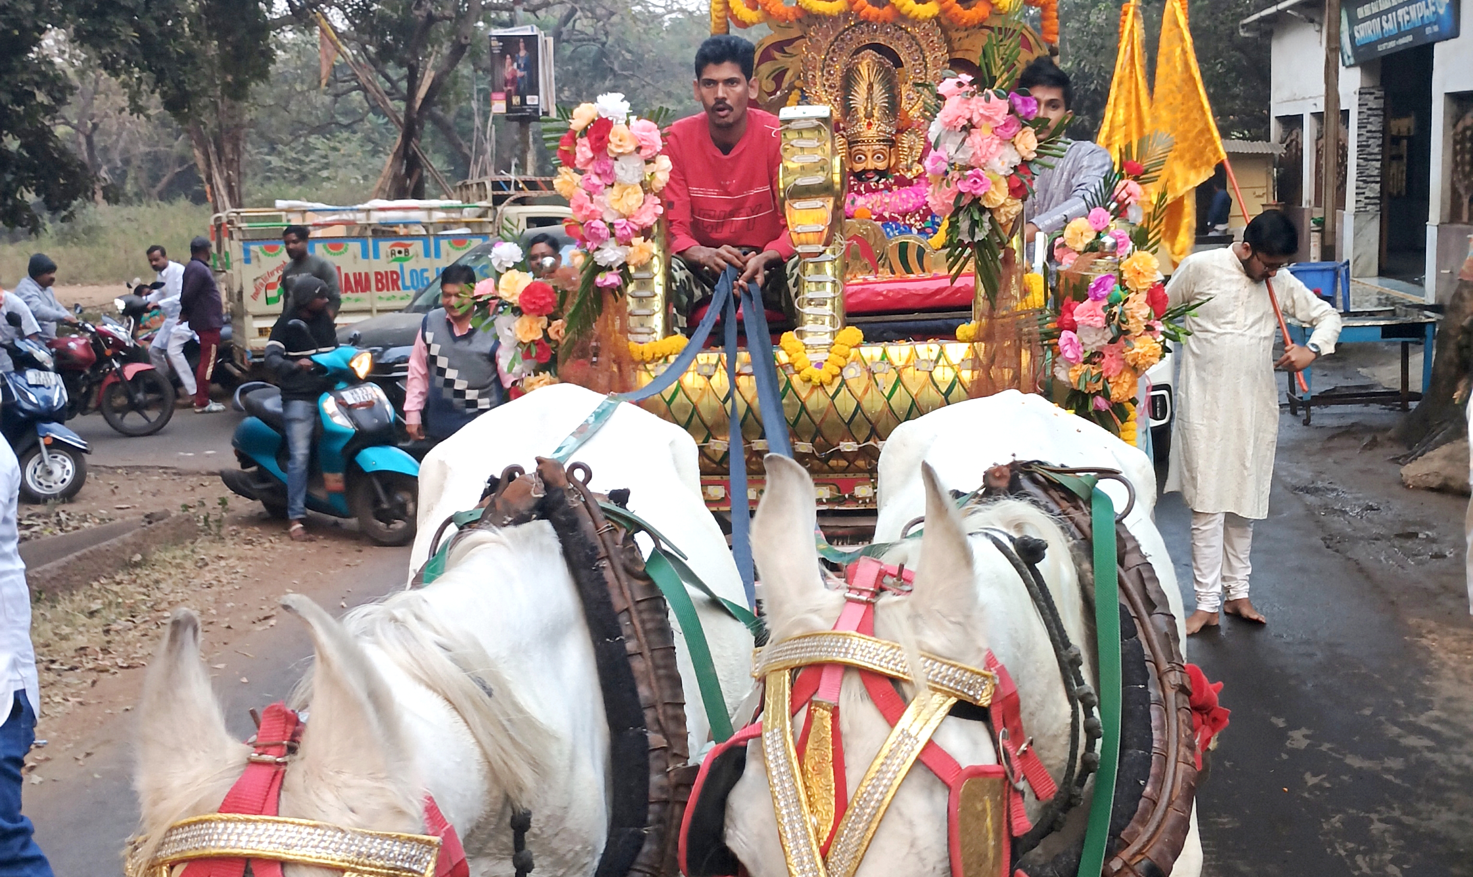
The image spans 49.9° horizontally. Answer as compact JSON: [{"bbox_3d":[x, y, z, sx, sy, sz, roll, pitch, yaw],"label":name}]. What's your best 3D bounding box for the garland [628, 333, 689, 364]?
[{"bbox_3d":[-0.203,-0.228,4.050,0.155,0.085,0.085,-2,10,-2],"label":"garland"}]

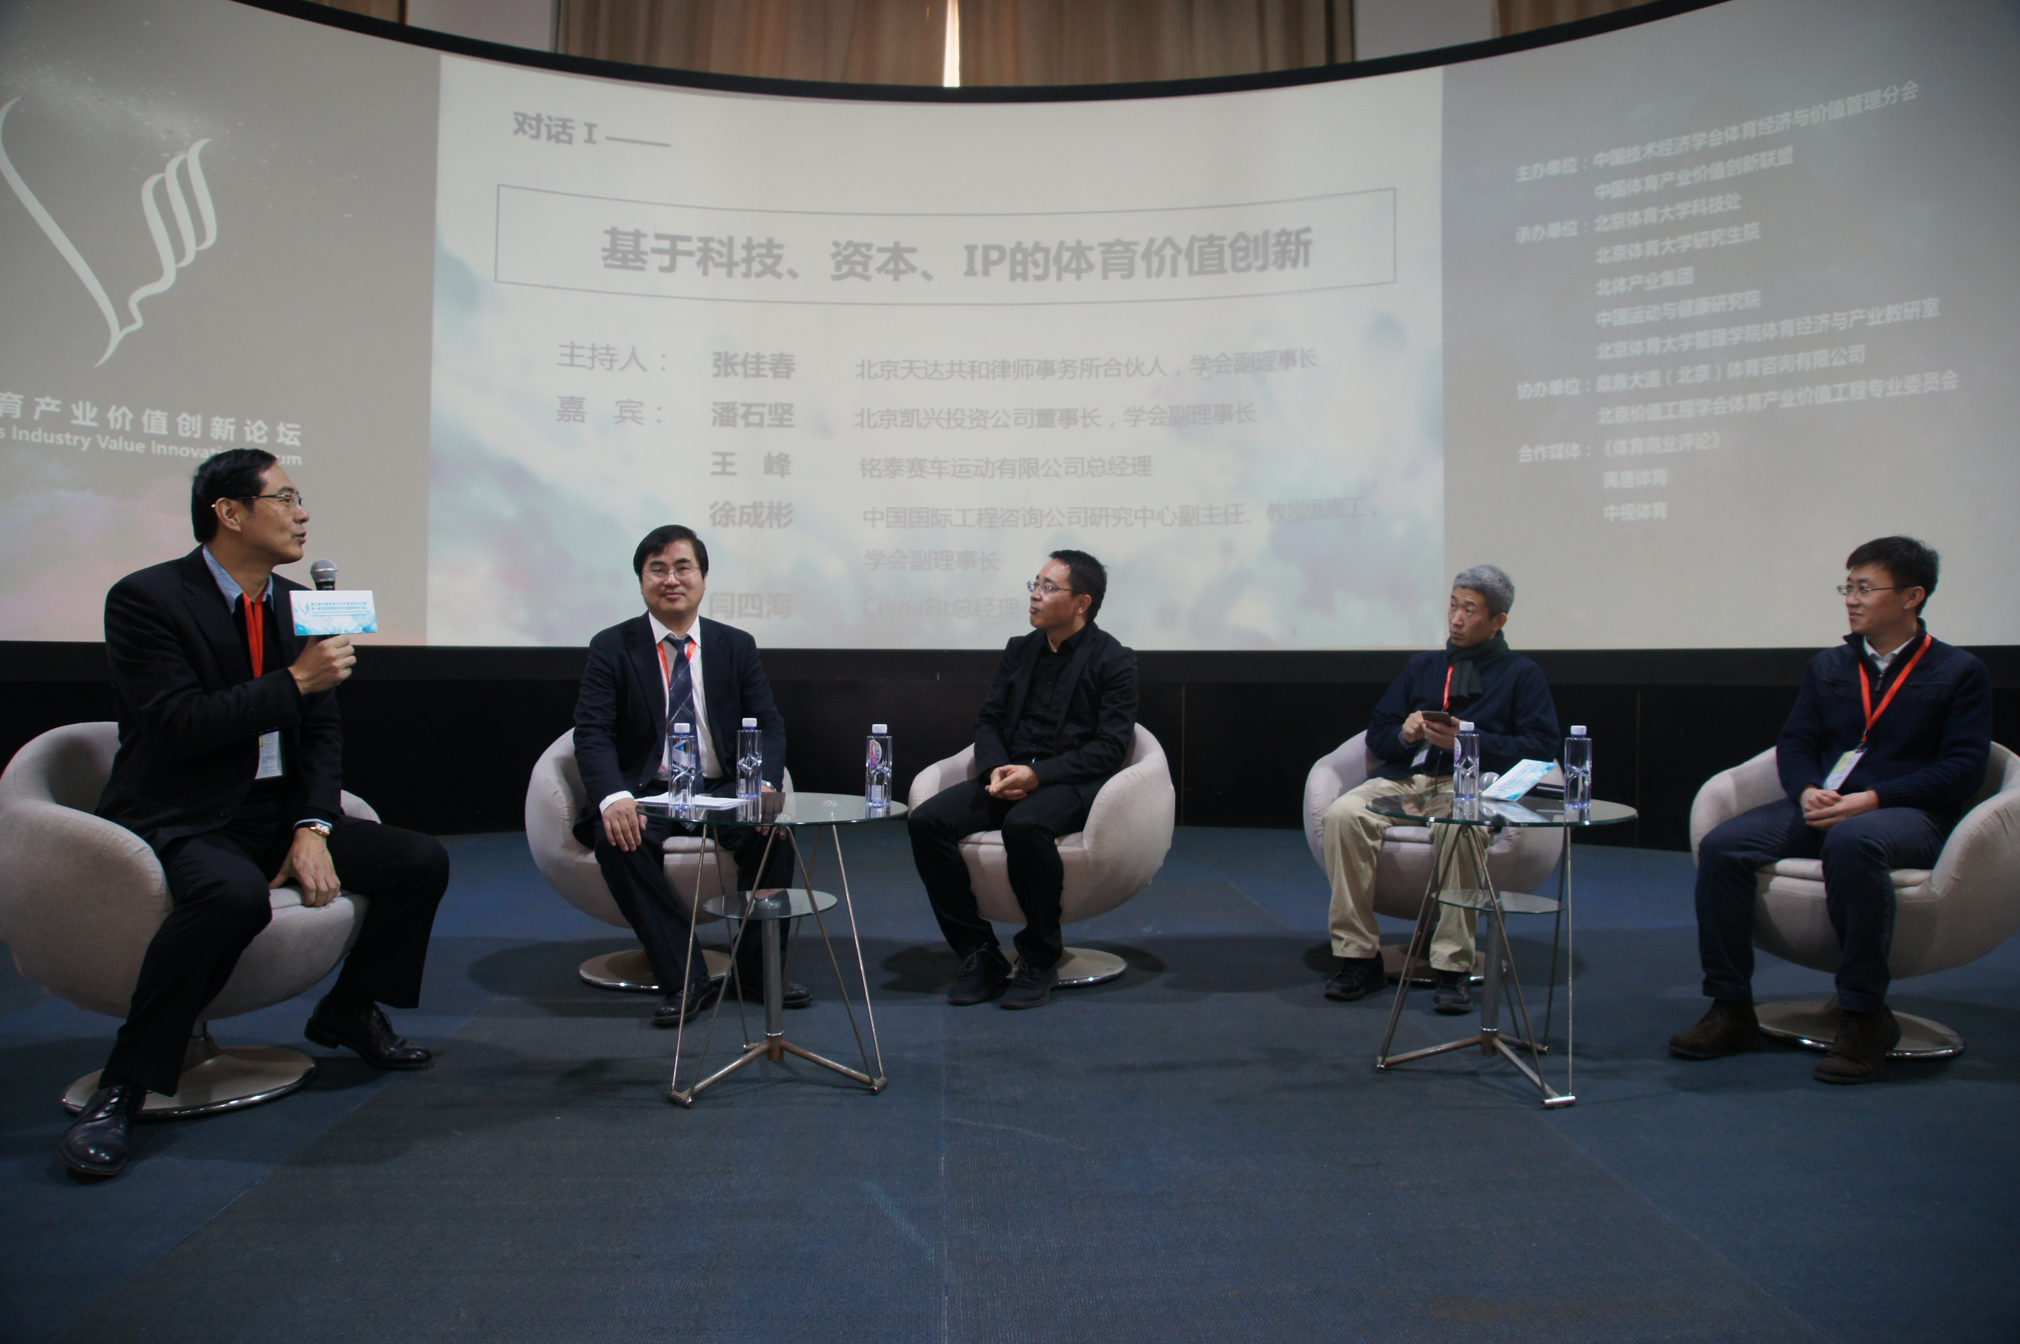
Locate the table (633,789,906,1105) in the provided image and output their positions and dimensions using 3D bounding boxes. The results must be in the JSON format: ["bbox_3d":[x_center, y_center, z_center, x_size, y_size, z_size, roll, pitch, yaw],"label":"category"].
[{"bbox_3d":[-0.524,0.599,2.974,0.595,0.605,0.595,0,0,-10],"label":"table"}]

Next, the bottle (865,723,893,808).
[{"bbox_3d":[-0.285,0.204,2.969,0.058,0.186,0.058,0,0,0],"label":"bottle"}]

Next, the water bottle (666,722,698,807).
[{"bbox_3d":[-0.714,0.203,2.938,0.058,0.186,0.058,0,0,-10],"label":"water bottle"}]

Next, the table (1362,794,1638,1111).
[{"bbox_3d":[1.096,0.605,3.029,0.595,0.605,0.595,0,0,20],"label":"table"}]

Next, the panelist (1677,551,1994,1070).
[{"bbox_3d":[2.022,0.283,3.269,0.620,1.255,0.820,0,0,43],"label":"panelist"}]

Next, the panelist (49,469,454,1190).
[{"bbox_3d":[-1.687,0.207,2.884,0.750,1.380,0.720,0,0,35],"label":"panelist"}]

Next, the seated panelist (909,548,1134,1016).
[{"bbox_3d":[0.062,0.264,3.989,0.580,1.275,0.820,0,0,25],"label":"seated panelist"}]

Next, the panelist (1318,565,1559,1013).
[{"bbox_3d":[1.272,0.286,3.979,0.600,1.240,0.820,0,0,28],"label":"panelist"}]

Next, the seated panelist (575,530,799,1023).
[{"bbox_3d":[-0.922,0.235,3.898,0.620,1.325,0.820,0,0,-18],"label":"seated panelist"}]

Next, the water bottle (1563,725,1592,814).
[{"bbox_3d":[1.266,0.210,2.989,0.058,0.186,0.058,0,0,20],"label":"water bottle"}]

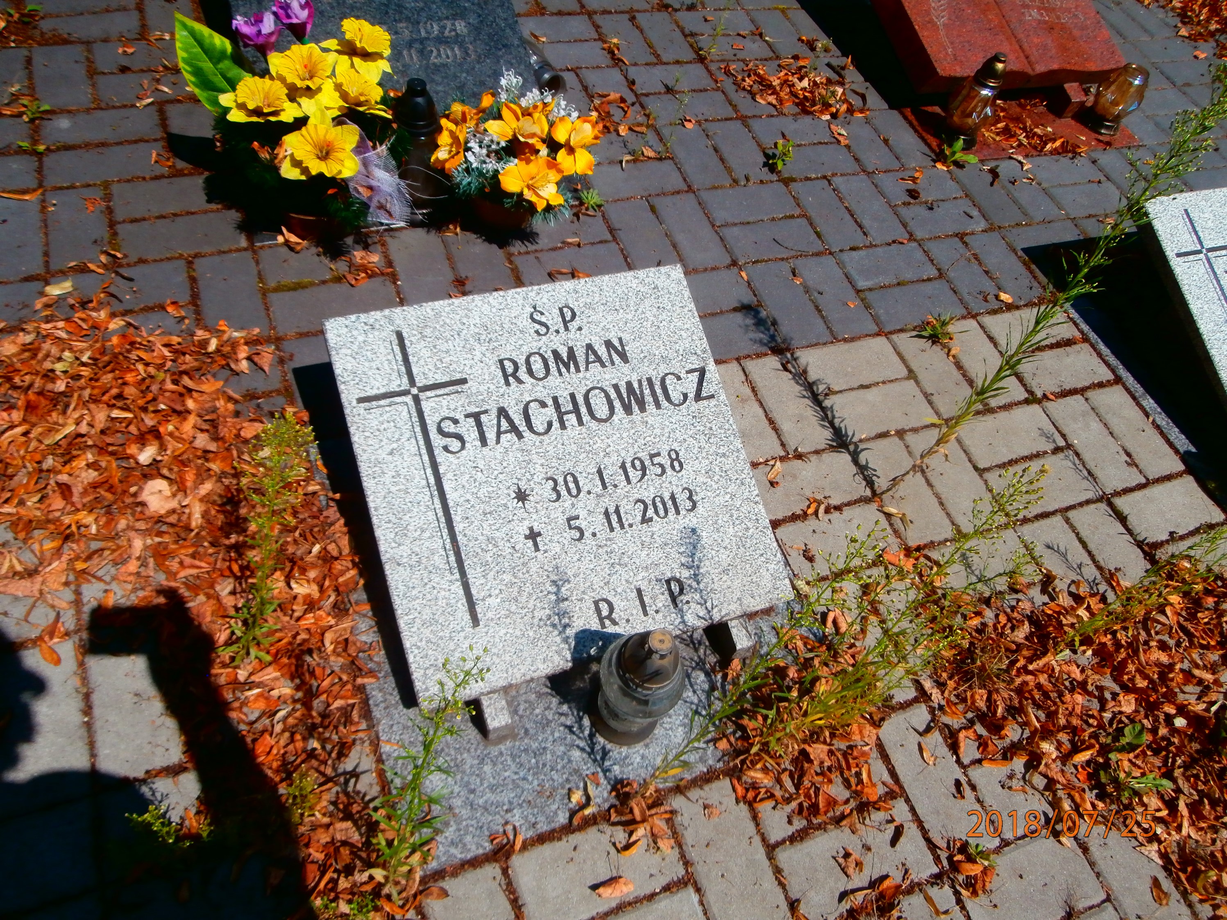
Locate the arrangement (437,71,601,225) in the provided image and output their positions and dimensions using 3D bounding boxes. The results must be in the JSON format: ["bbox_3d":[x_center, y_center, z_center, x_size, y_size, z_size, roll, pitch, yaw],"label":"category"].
[{"bbox_3d":[-0.164,-0.509,1.493,0.282,0.230,0.203,-12,58,-20],"label":"arrangement"}]

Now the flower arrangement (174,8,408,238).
[{"bbox_3d":[-0.475,-0.532,1.378,0.309,0.330,0.231,-12,58,-20],"label":"flower arrangement"}]

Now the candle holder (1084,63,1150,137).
[{"bbox_3d":[1.184,-0.843,2.071,0.105,0.140,0.105,-12,58,-20],"label":"candle holder"}]

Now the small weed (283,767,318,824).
[{"bbox_3d":[-0.351,0.364,0.984,0.042,0.100,0.047,-13,60,-19],"label":"small weed"}]

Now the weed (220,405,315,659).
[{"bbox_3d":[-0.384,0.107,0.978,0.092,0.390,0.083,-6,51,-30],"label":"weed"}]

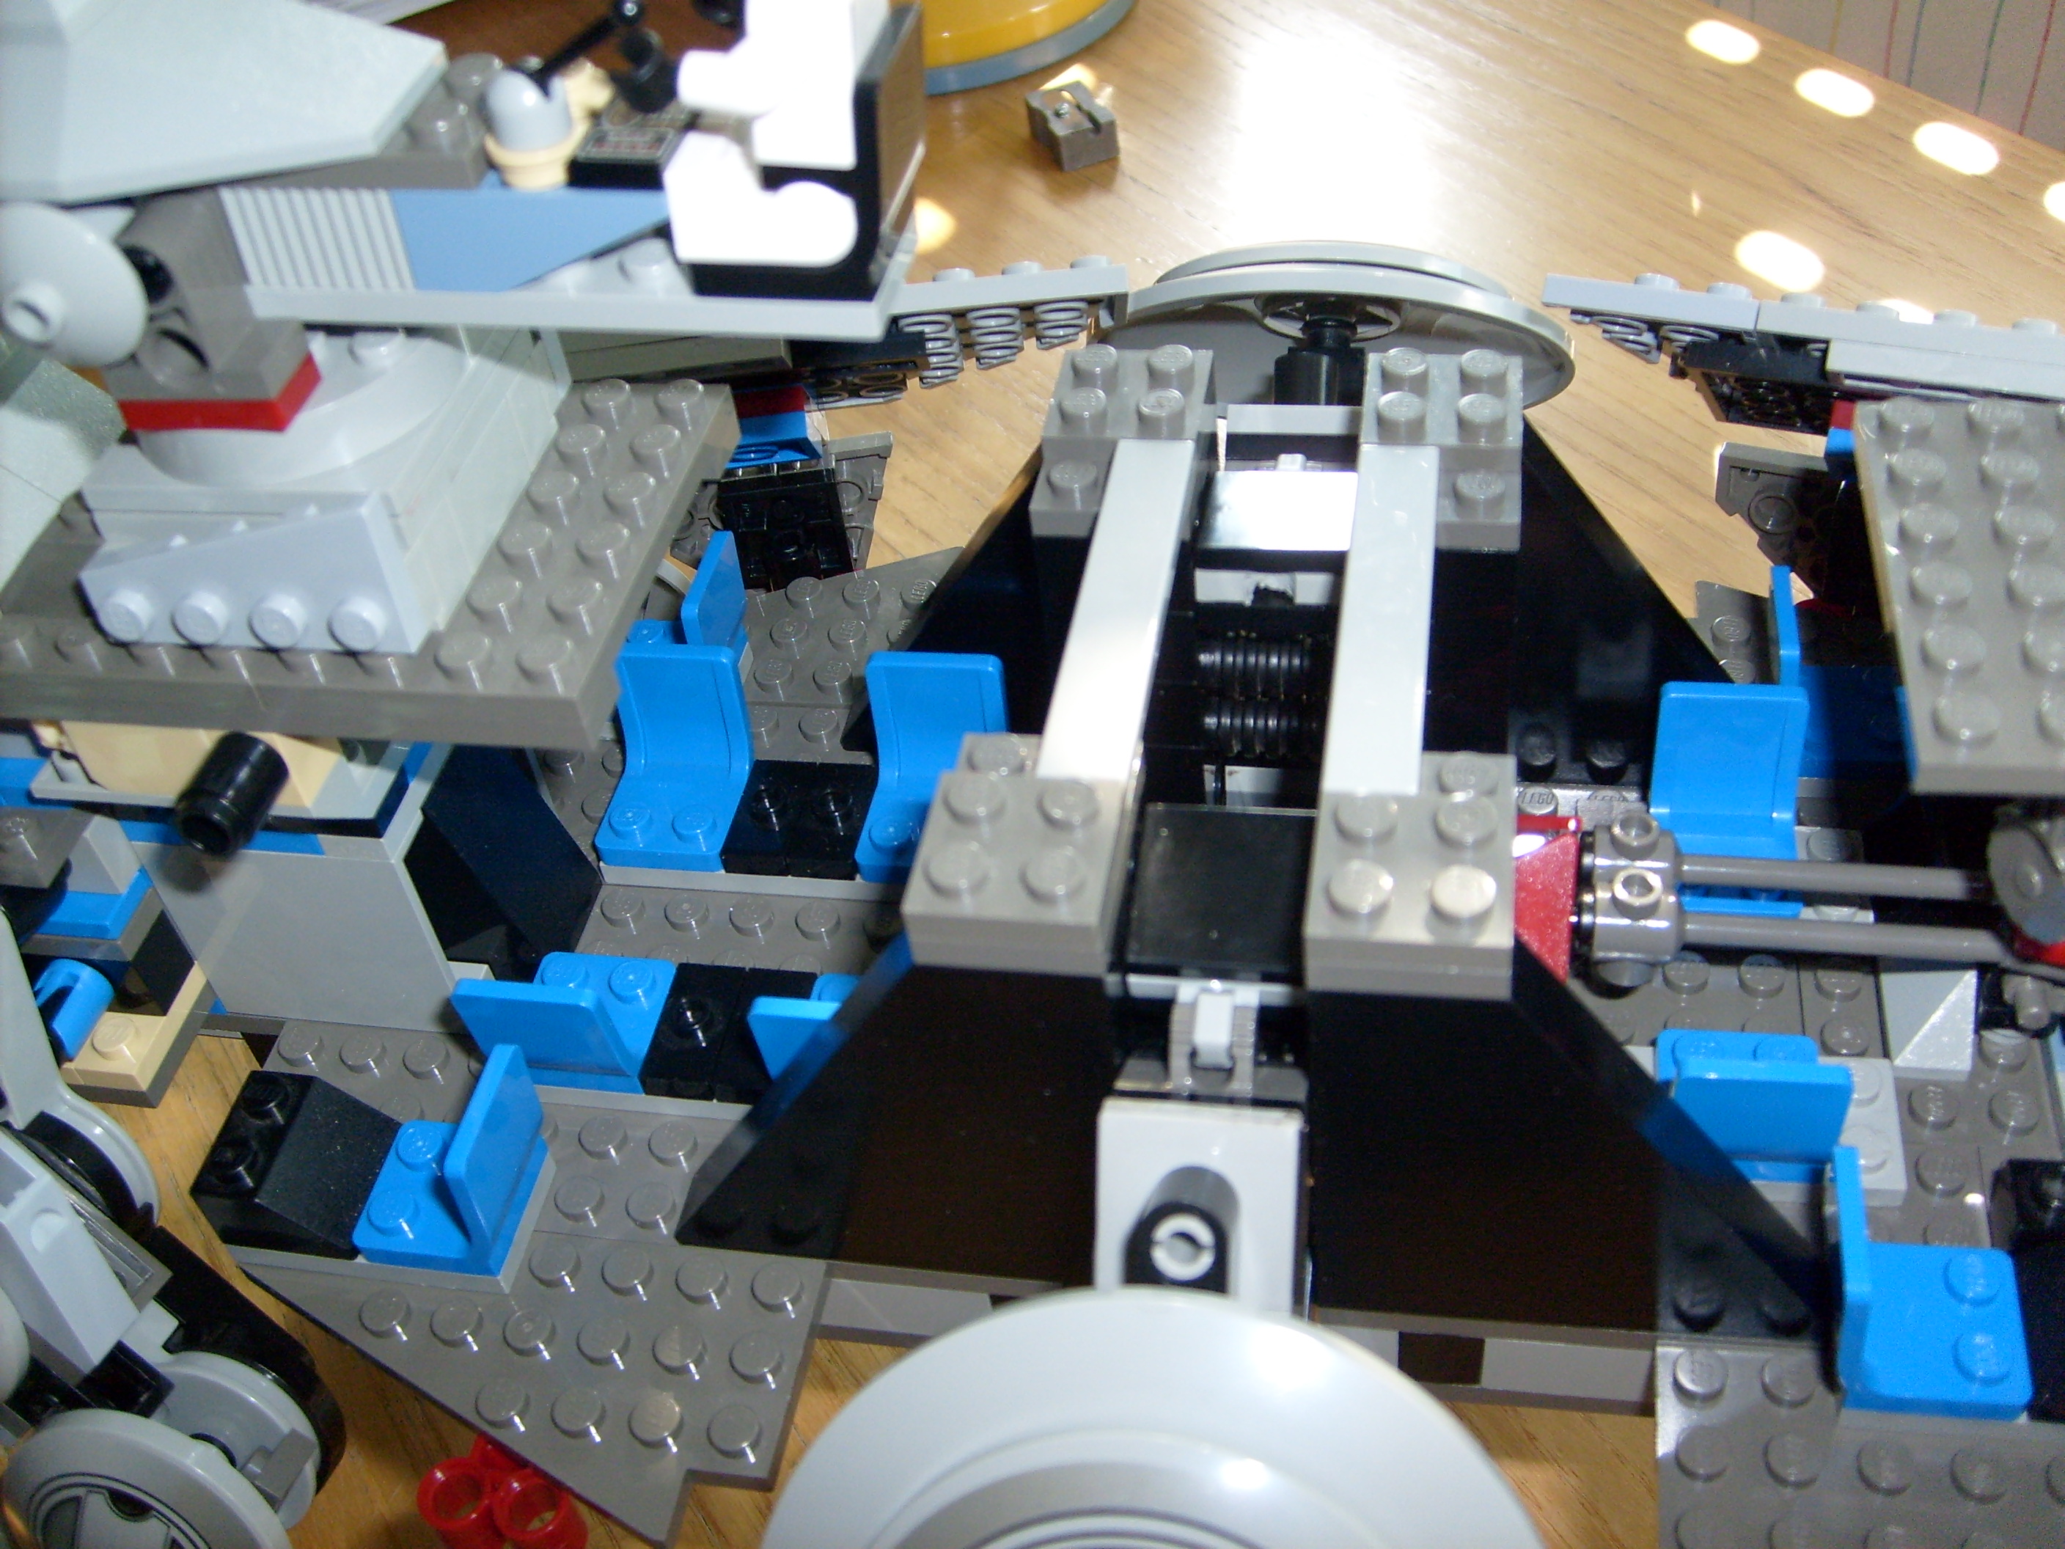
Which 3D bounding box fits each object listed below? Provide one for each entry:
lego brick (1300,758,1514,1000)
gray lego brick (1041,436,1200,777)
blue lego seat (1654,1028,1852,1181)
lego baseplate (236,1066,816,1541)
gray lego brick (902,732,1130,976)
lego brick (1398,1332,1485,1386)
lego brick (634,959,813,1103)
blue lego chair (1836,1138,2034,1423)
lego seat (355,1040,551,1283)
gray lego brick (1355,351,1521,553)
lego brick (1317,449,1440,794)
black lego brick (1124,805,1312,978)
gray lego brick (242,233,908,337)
[{"bbox_3d":[0.031,0.006,0.170,0.016,0.008,0.024,3,45,12],"label":"lego brick"},{"bbox_3d":[0.008,-0.015,0.195,0.008,0.003,0.048,3,45,12],"label":"gray lego brick"},{"bbox_3d":[0.068,0.028,0.198,0.016,0.019,0.019,3,45,12],"label":"blue lego seat"},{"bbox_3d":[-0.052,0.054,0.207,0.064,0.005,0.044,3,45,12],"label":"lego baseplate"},{"bbox_3d":[0.000,0.005,0.176,0.016,0.008,0.024,3,45,11],"label":"gray lego brick"},{"bbox_3d":[0.040,0.054,0.205,0.008,0.010,0.008,3,45,12],"label":"lego brick"},{"bbox_3d":[-0.032,0.027,0.223,0.016,0.005,0.016,3,45,12],"label":"lego brick"},{"bbox_3d":[0.076,0.043,0.178,0.019,0.018,0.016,3,45,12],"label":"blue lego chair"},{"bbox_3d":[-0.060,0.039,0.213,0.018,0.019,0.016,3,45,11],"label":"lego seat"},{"bbox_3d":[0.041,-0.033,0.208,0.016,0.008,0.024,3,45,11],"label":"gray lego brick"},{"bbox_3d":[0.032,-0.014,0.189,0.008,0.003,0.048,3,45,11],"label":"lego brick"},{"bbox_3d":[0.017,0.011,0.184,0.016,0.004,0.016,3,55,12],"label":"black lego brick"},{"bbox_3d":[-0.036,-0.042,0.169,0.056,0.005,0.016,6,45,15],"label":"gray lego brick"}]

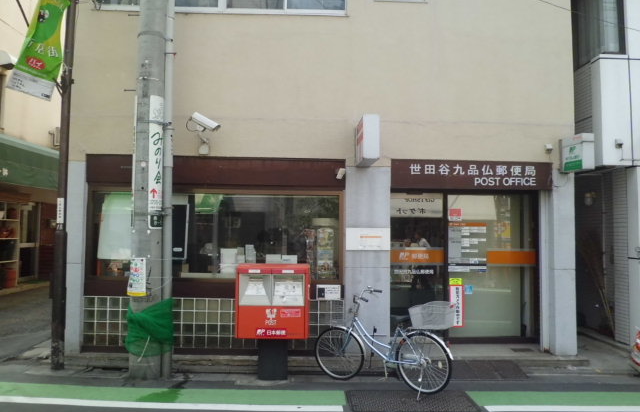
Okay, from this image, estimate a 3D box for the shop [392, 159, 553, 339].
[{"bbox_3d":[1.958,0.559,6.252,2.009,2.313,0.490,1,-3,-1],"label":"shop"}]

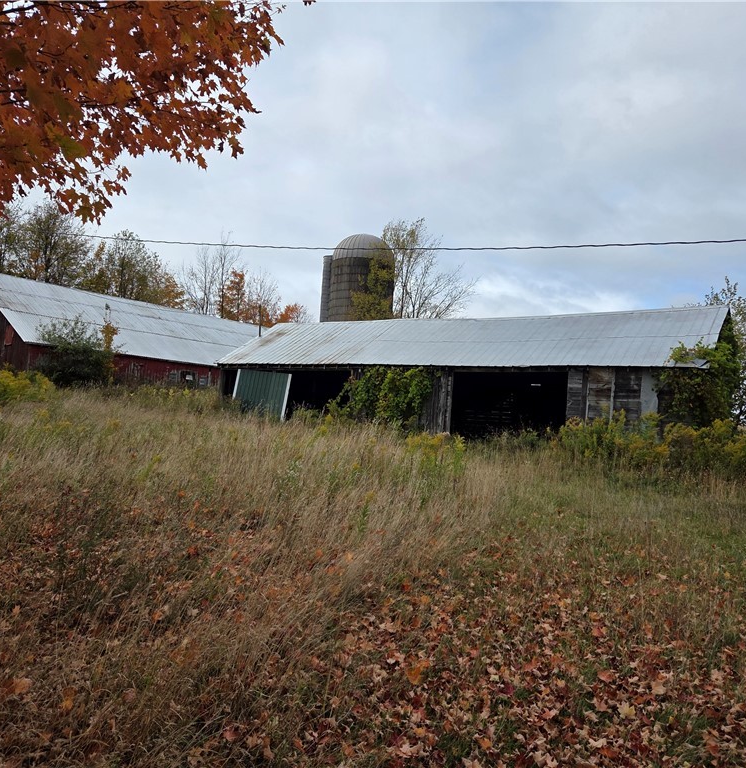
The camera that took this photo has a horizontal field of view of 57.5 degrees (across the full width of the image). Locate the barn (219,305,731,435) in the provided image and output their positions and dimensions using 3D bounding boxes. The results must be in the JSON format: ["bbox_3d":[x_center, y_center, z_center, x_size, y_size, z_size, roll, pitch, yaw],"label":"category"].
[{"bbox_3d":[3.386,-0.295,27.848,19.860,4.980,7.430,1,-3,35],"label":"barn"}]

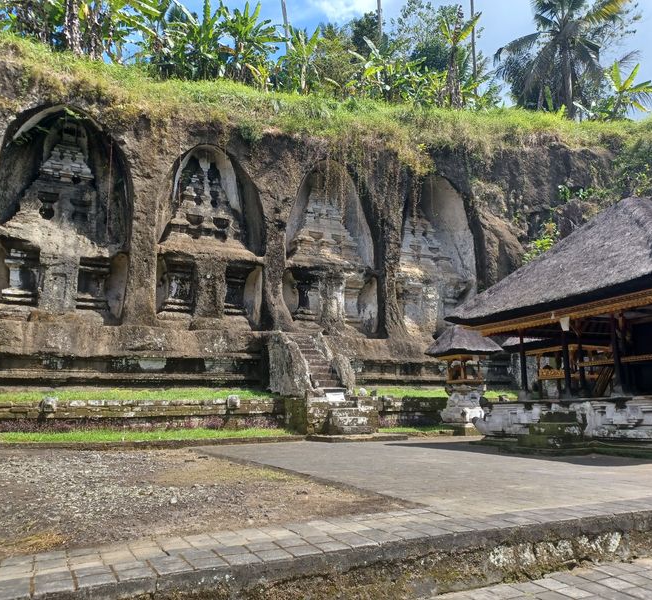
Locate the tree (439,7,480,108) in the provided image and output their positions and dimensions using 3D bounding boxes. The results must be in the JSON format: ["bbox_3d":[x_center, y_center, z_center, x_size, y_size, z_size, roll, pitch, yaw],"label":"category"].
[{"bbox_3d":[7.268,-13.592,32.257,2.132,6.325,2.132,4,-12,-24],"label":"tree"}]

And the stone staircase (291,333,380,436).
[{"bbox_3d":[0.069,2.833,20.049,2.573,3.569,2.324,4,-12,-24],"label":"stone staircase"}]

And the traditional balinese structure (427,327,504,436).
[{"bbox_3d":[4.495,2.644,19.266,1.809,3.557,1.809,4,-12,-24],"label":"traditional balinese structure"}]

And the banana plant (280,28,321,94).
[{"bbox_3d":[-1.356,-12.659,30.485,1.919,3.980,1.919,4,-12,-24],"label":"banana plant"}]

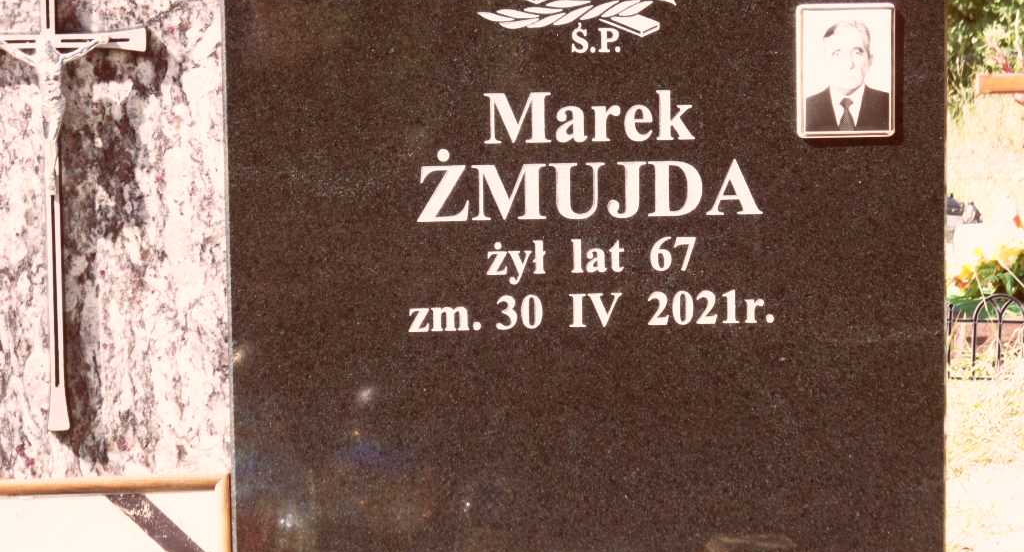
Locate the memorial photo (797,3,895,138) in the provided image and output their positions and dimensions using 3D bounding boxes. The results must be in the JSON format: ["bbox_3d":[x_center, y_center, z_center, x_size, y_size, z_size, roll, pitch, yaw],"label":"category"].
[{"bbox_3d":[0.303,-0.187,2.699,0.091,0.122,0.010,-1,6,-6],"label":"memorial photo"}]

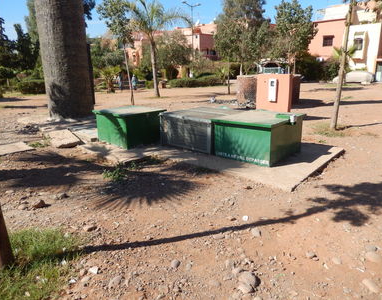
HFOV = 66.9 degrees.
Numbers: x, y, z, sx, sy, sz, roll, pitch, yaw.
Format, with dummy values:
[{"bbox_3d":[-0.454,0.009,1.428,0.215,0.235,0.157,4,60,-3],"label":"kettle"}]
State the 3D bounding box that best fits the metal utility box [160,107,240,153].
[{"bbox_3d":[0.327,-0.451,6.010,1.387,0.637,1.300,12,20,43],"label":"metal utility box"}]

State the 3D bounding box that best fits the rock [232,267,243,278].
[{"bbox_3d":[0.358,0.954,2.250,0.085,0.054,0.097,1,15,9],"label":"rock"}]

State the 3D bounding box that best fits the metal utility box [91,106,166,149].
[{"bbox_3d":[-1.346,-0.515,6.335,1.033,0.682,1.238,-14,19,-40],"label":"metal utility box"}]

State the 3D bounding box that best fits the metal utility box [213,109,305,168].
[{"bbox_3d":[1.245,-0.256,5.286,1.184,0.685,1.253,12,20,42],"label":"metal utility box"}]

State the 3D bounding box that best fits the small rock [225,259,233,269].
[{"bbox_3d":[0.299,0.886,2.246,0.061,0.043,0.080,2,15,8],"label":"small rock"}]

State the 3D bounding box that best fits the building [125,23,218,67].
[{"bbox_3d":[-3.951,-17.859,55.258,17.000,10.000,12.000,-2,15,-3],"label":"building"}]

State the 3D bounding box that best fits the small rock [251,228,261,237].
[{"bbox_3d":[0.606,0.764,2.672,0.090,0.057,0.095,3,15,14],"label":"small rock"}]

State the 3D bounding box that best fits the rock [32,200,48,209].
[{"bbox_3d":[-1.851,0.666,3.532,0.153,0.087,0.126,-10,17,-29],"label":"rock"}]

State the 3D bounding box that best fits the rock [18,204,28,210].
[{"bbox_3d":[-1.988,0.671,3.405,0.120,0.050,0.090,-10,17,-29],"label":"rock"}]

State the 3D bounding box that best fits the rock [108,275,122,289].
[{"bbox_3d":[-0.549,0.962,2.129,0.068,0.042,0.118,10,19,38],"label":"rock"}]

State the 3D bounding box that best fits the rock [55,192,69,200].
[{"bbox_3d":[-1.641,0.580,3.687,0.135,0.065,0.100,-8,16,-23],"label":"rock"}]

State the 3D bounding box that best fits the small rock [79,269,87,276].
[{"bbox_3d":[-0.834,0.945,2.245,0.056,0.035,0.050,-7,15,-19],"label":"small rock"}]

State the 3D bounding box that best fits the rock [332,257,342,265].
[{"bbox_3d":[1.154,0.872,2.275,0.067,0.040,0.062,8,17,29],"label":"rock"}]

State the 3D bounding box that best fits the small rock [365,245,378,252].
[{"bbox_3d":[1.517,0.824,2.430,0.100,0.035,0.070,7,17,31],"label":"small rock"}]

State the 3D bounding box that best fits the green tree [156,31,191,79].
[{"bbox_3d":[-1.774,-9.776,31.505,4.043,6.076,4.043,-2,15,-2],"label":"green tree"}]

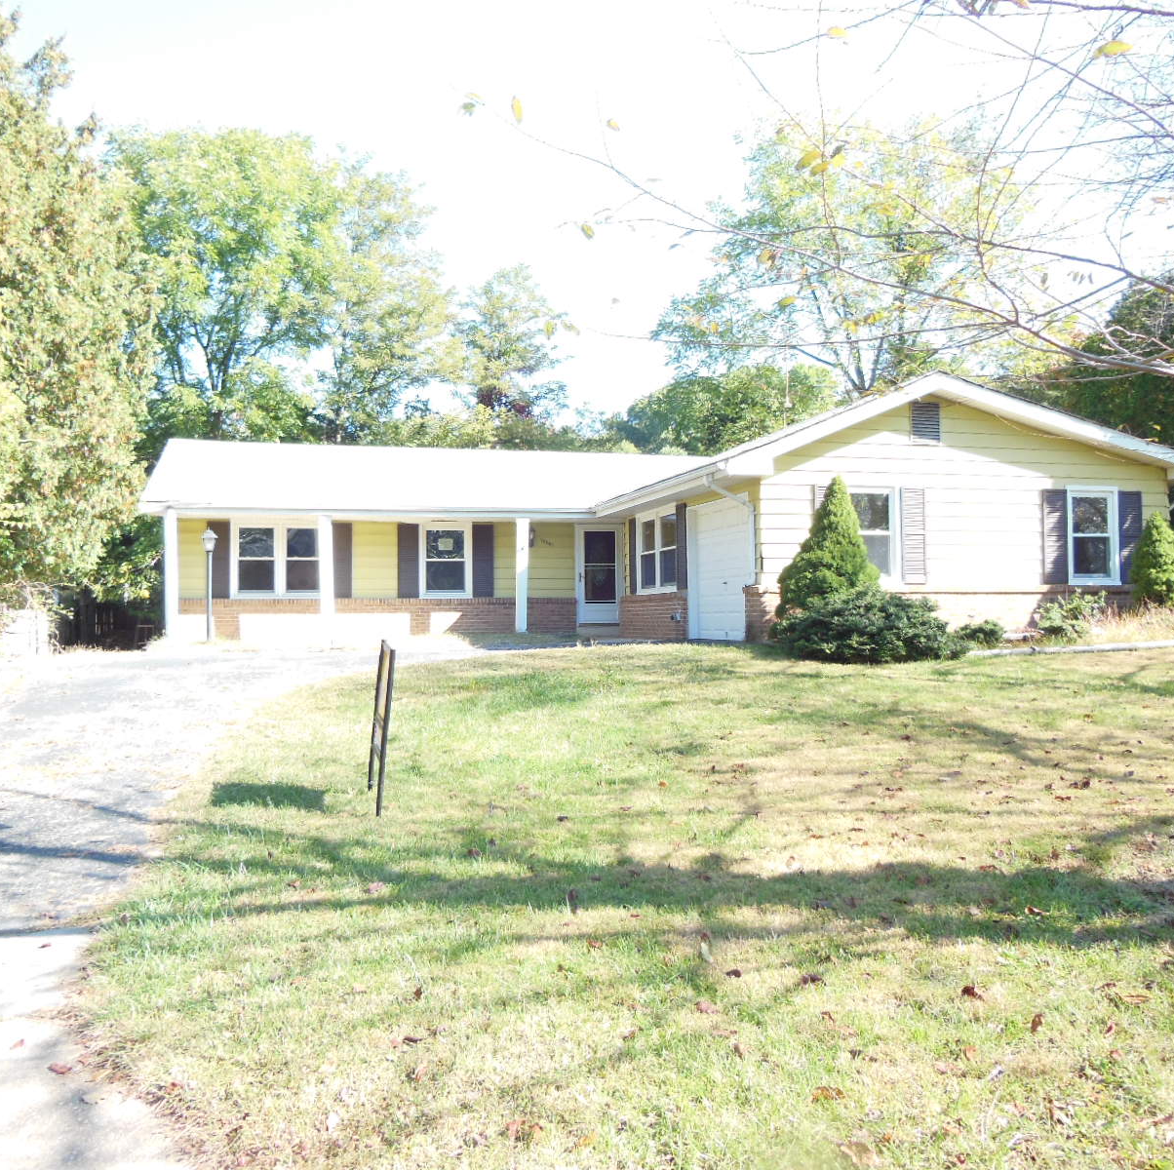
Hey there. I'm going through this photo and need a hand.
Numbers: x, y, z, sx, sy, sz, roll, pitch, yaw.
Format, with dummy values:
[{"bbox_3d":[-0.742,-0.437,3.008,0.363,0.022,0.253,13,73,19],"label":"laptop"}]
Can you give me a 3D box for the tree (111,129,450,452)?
[{"bbox_3d":[-11.601,-7.807,42.708,12.930,19.240,12.030,-1,-2,0],"label":"tree"}]

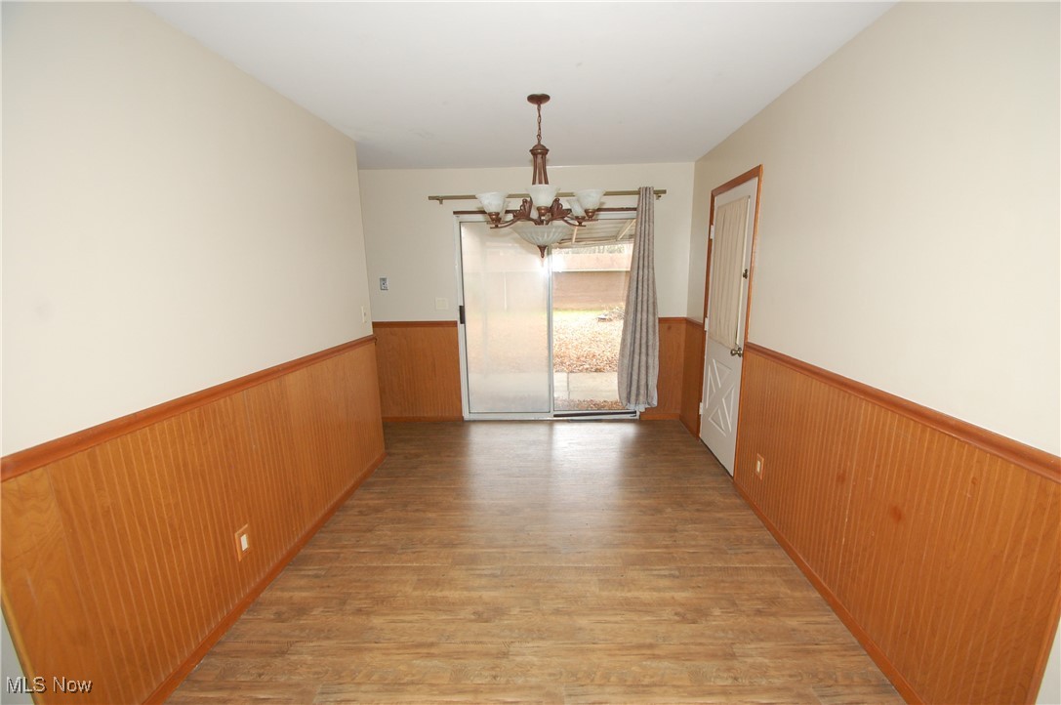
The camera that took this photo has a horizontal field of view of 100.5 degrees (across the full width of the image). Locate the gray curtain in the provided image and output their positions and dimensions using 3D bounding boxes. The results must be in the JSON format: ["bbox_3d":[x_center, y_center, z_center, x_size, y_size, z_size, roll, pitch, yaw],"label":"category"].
[{"bbox_3d":[1.032,-0.457,4.142,0.380,2.080,0.140,0,11,3],"label":"gray curtain"}]

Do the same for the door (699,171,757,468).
[{"bbox_3d":[1.462,-0.158,3.337,0.045,2.020,0.765,0,11,4],"label":"door"}]

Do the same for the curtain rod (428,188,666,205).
[{"bbox_3d":[0.140,-1.419,4.029,2.150,0.065,0.090,0,11,3],"label":"curtain rod"}]

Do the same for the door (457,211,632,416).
[{"bbox_3d":[0.197,-0.304,4.301,1.790,2.020,0.100,0,11,3],"label":"door"}]

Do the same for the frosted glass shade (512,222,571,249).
[{"bbox_3d":[0.072,-0.665,2.540,0.335,0.125,0.335,0,11,4],"label":"frosted glass shade"}]

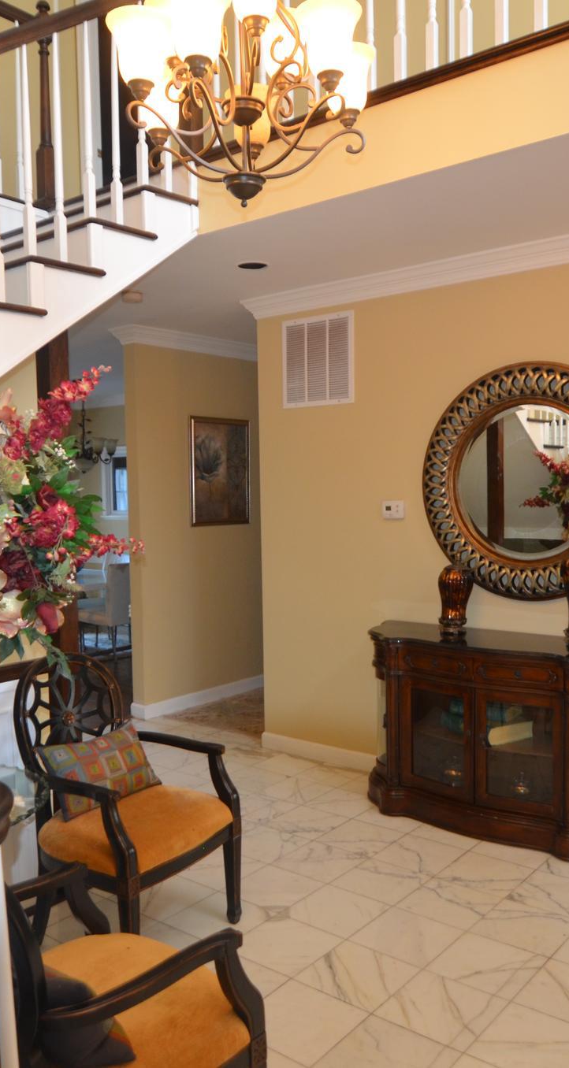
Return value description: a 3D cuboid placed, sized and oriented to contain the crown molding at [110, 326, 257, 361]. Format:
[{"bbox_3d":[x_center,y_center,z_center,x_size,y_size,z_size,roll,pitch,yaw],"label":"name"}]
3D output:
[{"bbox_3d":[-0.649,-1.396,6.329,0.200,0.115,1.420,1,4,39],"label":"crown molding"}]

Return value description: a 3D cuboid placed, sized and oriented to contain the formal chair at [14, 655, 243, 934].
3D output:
[{"bbox_3d":[-0.573,0.953,3.067,0.670,0.990,0.600,1,4,39],"label":"formal chair"}]

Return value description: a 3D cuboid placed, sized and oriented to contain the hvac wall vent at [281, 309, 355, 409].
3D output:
[{"bbox_3d":[0.184,-0.975,4.807,0.490,0.495,0.025,1,4,39],"label":"hvac wall vent"}]

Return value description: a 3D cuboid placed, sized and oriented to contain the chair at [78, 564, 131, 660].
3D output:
[{"bbox_3d":[-1.761,0.731,8.689,0.600,0.940,0.480,1,4,39],"label":"chair"}]

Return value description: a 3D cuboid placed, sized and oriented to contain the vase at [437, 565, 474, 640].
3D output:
[{"bbox_3d":[0.839,0.309,4.148,0.172,0.370,0.172,1,4,39],"label":"vase"}]

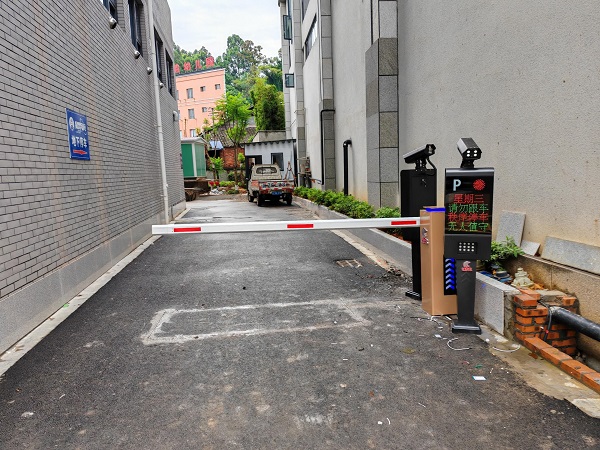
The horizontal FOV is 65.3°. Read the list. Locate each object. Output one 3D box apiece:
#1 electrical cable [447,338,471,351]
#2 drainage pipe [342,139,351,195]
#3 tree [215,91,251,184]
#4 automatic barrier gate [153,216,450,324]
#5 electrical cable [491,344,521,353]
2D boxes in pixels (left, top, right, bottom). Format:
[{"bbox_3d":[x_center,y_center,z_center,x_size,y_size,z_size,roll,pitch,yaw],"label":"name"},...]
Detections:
[{"bbox_3d":[1.327,0.992,3.906,0.165,0.012,0.265,-2,7,0],"label":"electrical cable"},{"bbox_3d":[1.420,-1.684,14.200,0.260,1.900,0.130,-3,7,-6],"label":"drainage pipe"},{"bbox_3d":[-4.334,-5.572,30.500,2.500,6.100,2.500,-2,7,0],"label":"tree"},{"bbox_3d":[0.035,0.423,4.824,3.080,1.050,0.310,-2,7,2],"label":"automatic barrier gate"},{"bbox_3d":[1.668,0.992,3.788,0.235,0.012,0.140,-2,7,0],"label":"electrical cable"}]

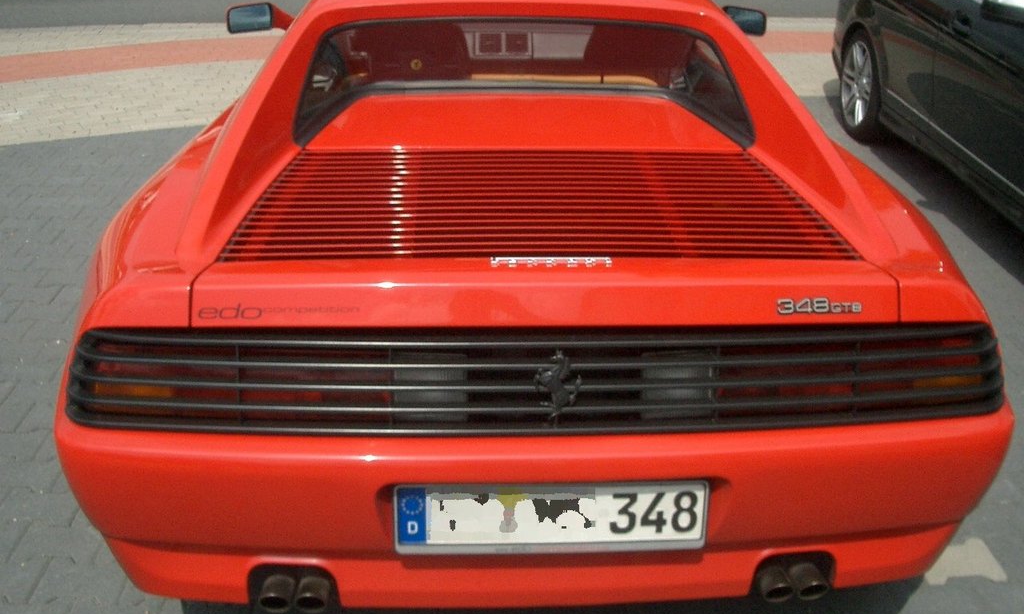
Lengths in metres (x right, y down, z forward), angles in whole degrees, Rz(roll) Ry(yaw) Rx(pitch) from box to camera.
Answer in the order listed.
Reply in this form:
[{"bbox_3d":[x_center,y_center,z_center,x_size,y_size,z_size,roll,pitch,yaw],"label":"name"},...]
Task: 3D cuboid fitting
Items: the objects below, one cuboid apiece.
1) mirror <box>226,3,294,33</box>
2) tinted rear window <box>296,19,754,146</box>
[{"bbox_3d":[-0.900,-1.084,3.872,0.270,0.113,0.150,0,25,-3],"label":"mirror"},{"bbox_3d":[0.024,-0.564,2.590,1.050,0.215,0.511,0,25,-3],"label":"tinted rear window"}]

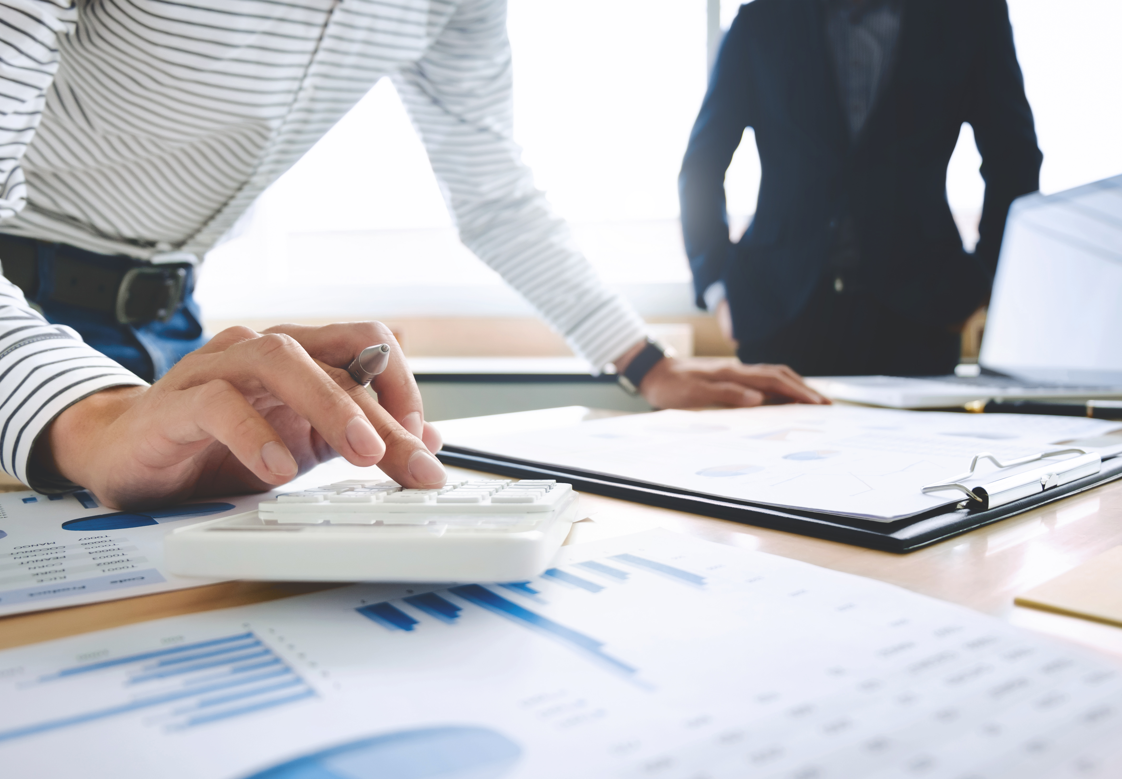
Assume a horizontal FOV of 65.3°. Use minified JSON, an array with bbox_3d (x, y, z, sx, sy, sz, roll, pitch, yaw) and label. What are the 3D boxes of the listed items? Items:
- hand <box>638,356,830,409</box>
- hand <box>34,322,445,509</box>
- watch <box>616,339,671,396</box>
[{"bbox_3d":[0.167,-0.011,0.853,0.178,0.054,0.092,-1,4,-14],"label":"hand"},{"bbox_3d":[-0.138,0.009,0.380,0.168,0.080,0.098,1,4,10],"label":"hand"},{"bbox_3d":[0.077,-0.022,0.835,0.038,0.052,0.060,38,3,-15],"label":"watch"}]

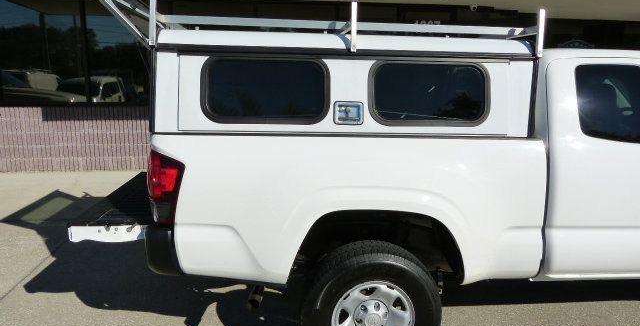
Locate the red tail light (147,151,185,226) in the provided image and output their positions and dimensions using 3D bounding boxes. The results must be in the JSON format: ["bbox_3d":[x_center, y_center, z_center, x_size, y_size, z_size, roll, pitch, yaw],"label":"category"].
[{"bbox_3d":[-0.749,0.111,2.276,0.172,0.365,0.165,1,9,-5],"label":"red tail light"}]

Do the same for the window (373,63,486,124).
[{"bbox_3d":[0.564,-0.355,2.353,0.627,0.330,0.035,1,-2,-5],"label":"window"}]

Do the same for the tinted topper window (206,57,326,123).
[{"bbox_3d":[-0.265,-0.358,2.278,0.627,0.337,0.035,1,-2,-5],"label":"tinted topper window"}]

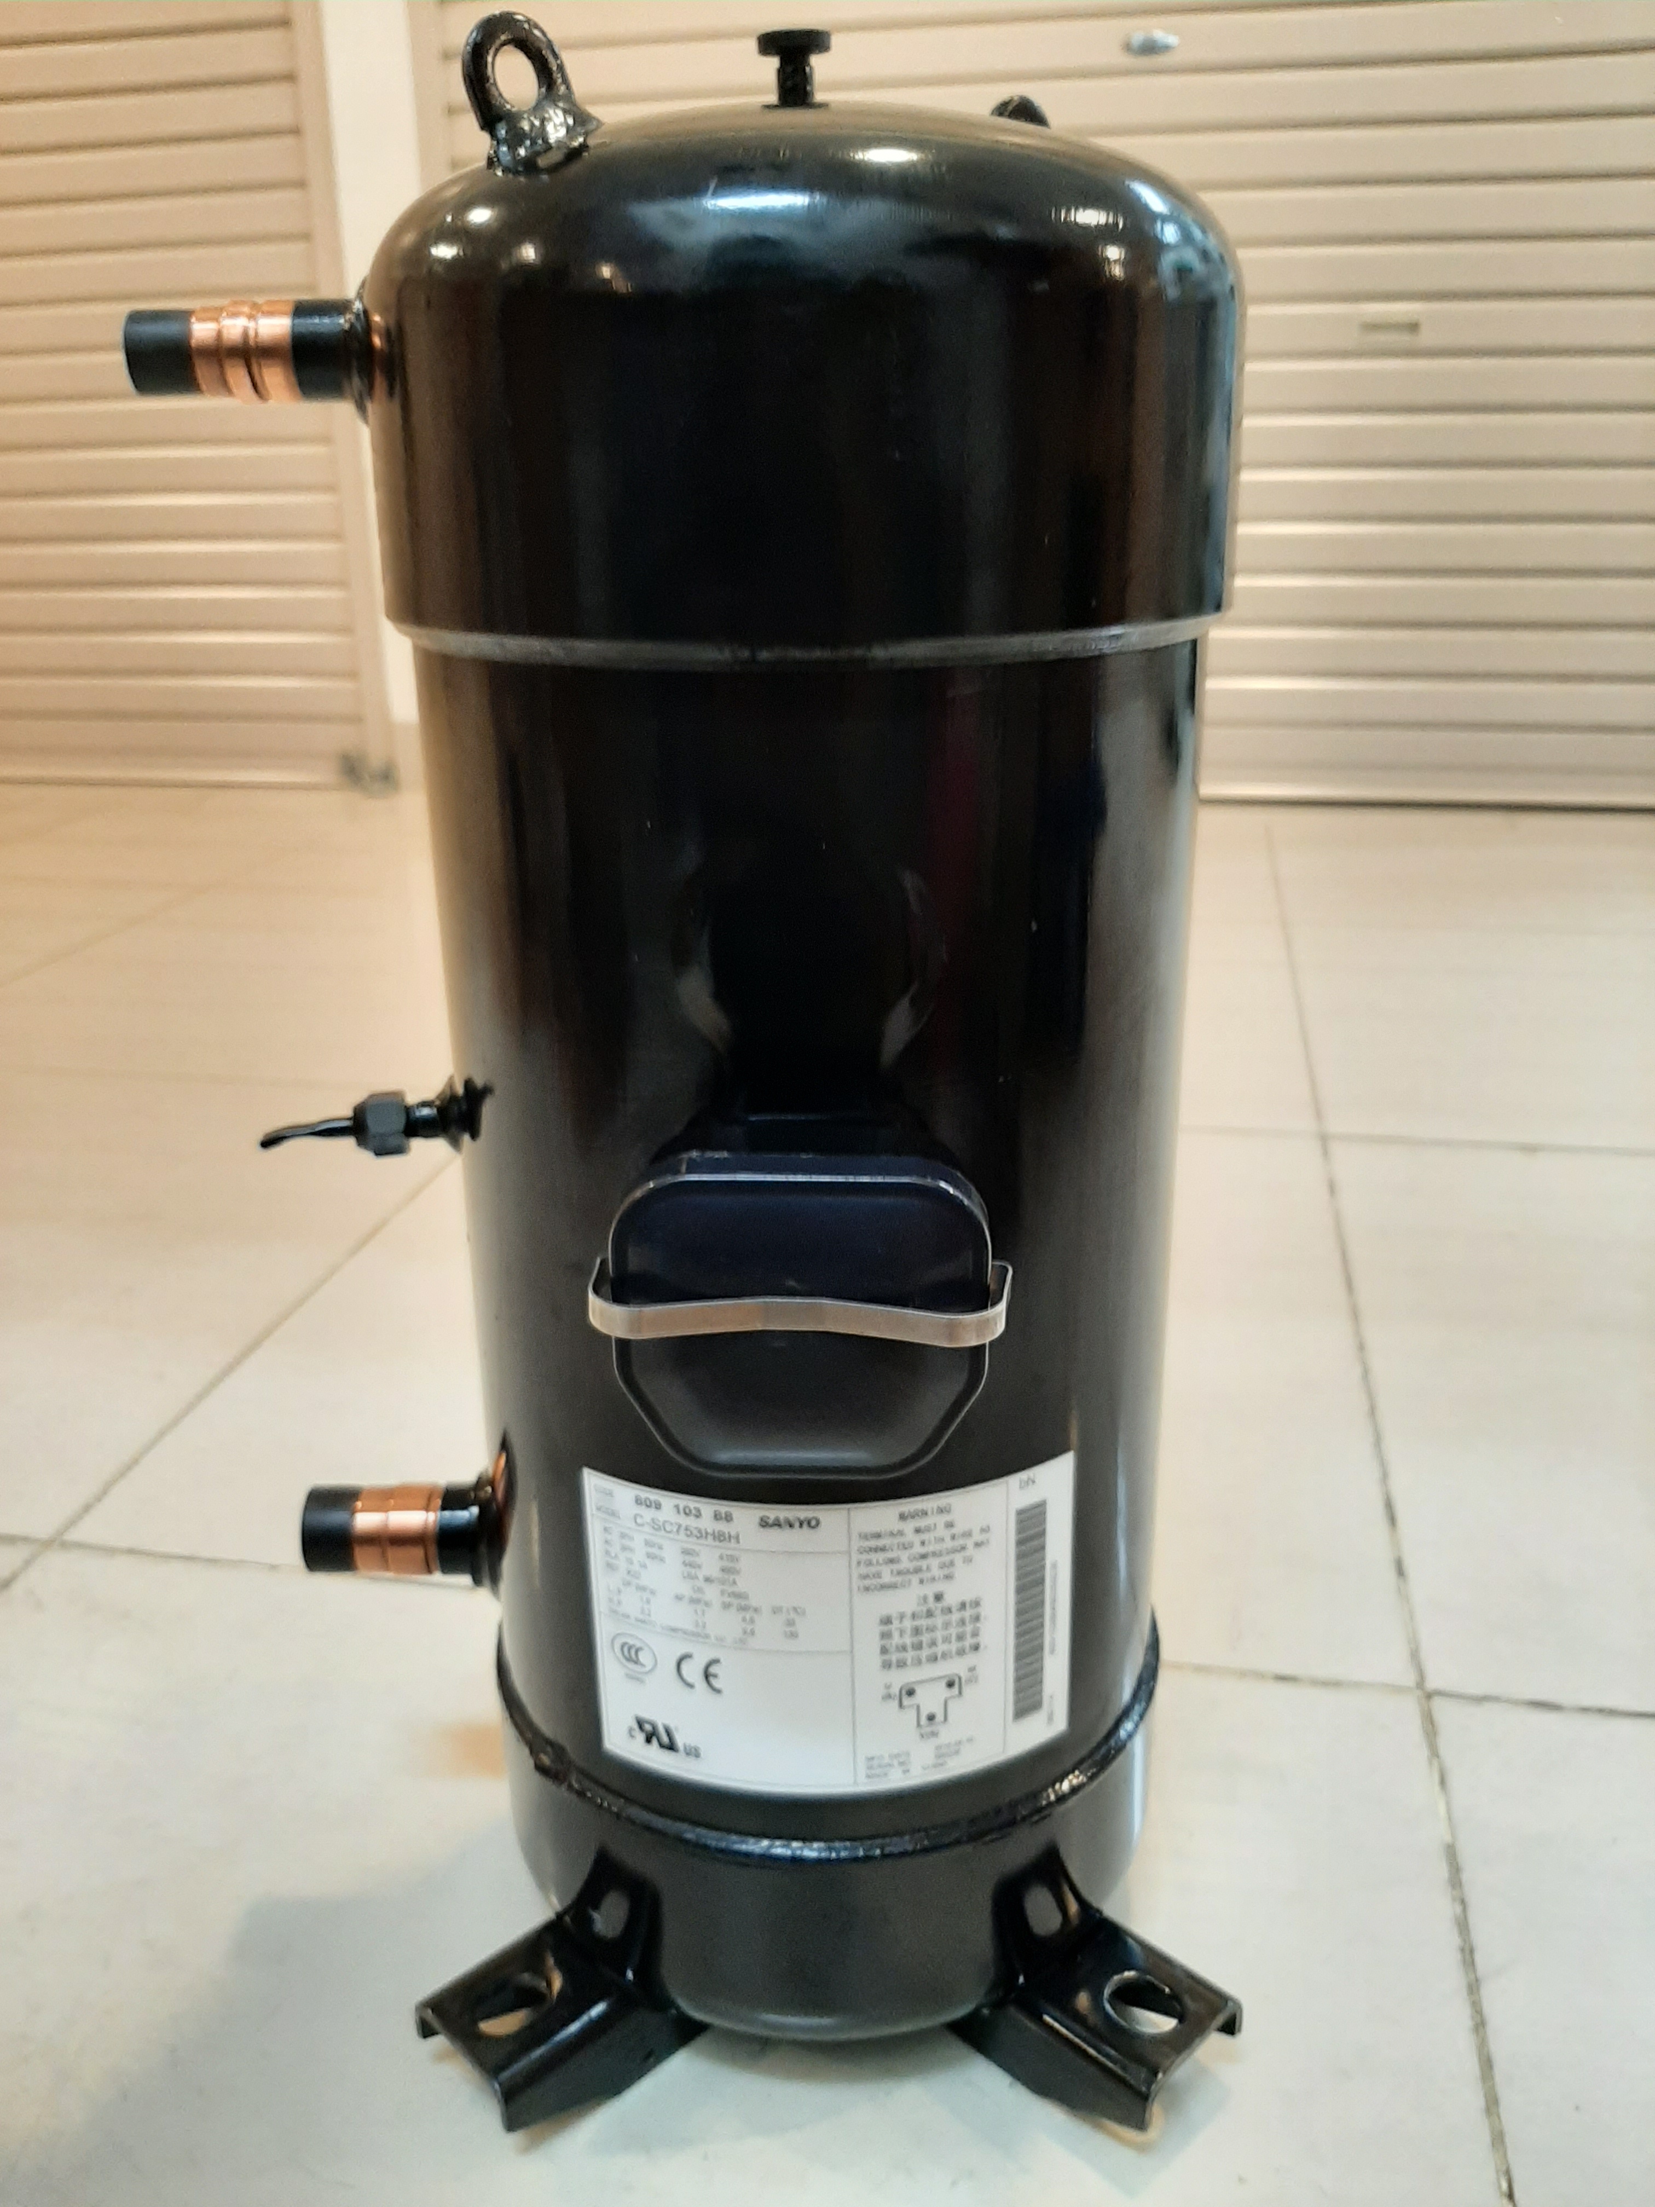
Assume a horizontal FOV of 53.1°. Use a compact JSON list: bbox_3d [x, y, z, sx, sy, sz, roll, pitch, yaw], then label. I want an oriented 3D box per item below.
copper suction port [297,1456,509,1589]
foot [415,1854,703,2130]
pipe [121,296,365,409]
[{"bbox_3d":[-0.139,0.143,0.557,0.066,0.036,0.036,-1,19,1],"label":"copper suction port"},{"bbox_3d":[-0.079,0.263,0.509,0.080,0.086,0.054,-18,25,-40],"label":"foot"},{"bbox_3d":[-0.146,-0.199,0.438,0.070,0.029,0.029,-1,19,0],"label":"pipe"}]

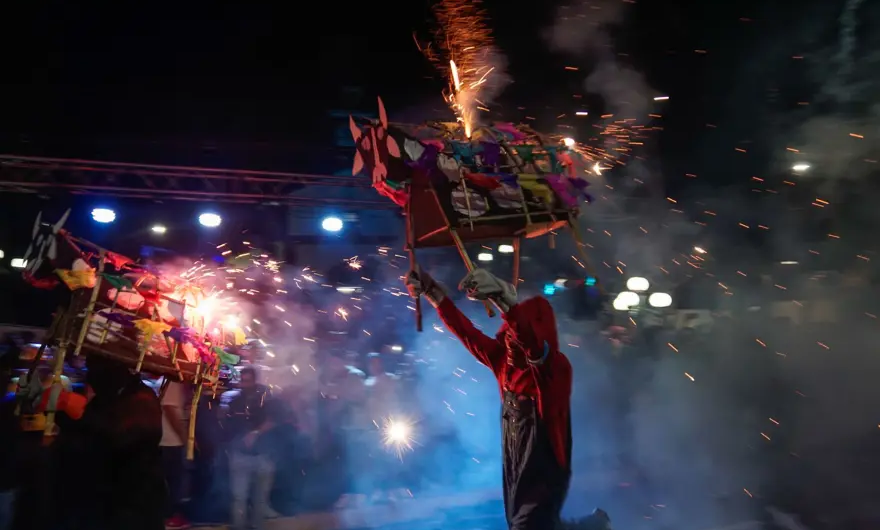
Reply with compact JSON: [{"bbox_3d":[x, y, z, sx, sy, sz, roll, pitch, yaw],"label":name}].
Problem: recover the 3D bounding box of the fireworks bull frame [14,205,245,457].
[{"bbox_3d":[-1.630,0.379,3.150,0.550,1.000,1.000,-12,-27,41],"label":"fireworks bull frame"}]

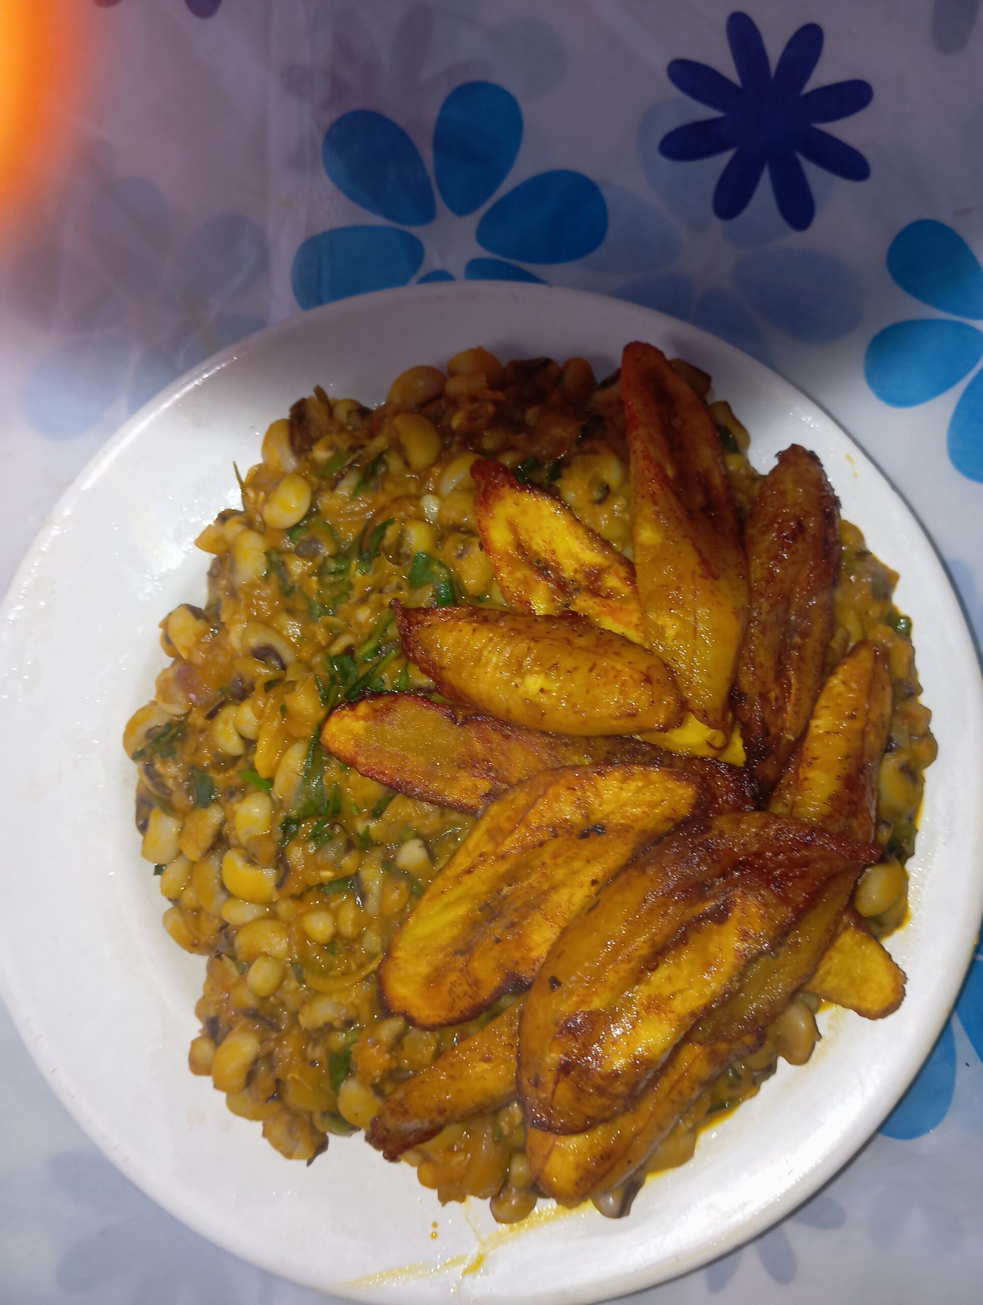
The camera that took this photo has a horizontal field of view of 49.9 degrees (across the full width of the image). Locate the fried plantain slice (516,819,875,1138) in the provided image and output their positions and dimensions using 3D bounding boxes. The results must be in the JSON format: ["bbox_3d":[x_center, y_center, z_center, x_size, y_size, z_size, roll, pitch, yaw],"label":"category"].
[{"bbox_3d":[0.039,0.065,0.229,0.040,0.014,0.094,44,87,-7],"label":"fried plantain slice"}]

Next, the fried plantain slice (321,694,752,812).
[{"bbox_3d":[0.011,0.026,0.240,0.100,0.012,0.023,10,86,-2],"label":"fried plantain slice"}]

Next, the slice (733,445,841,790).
[{"bbox_3d":[0.070,-0.009,0.245,0.023,0.016,0.080,6,86,-10],"label":"slice"}]

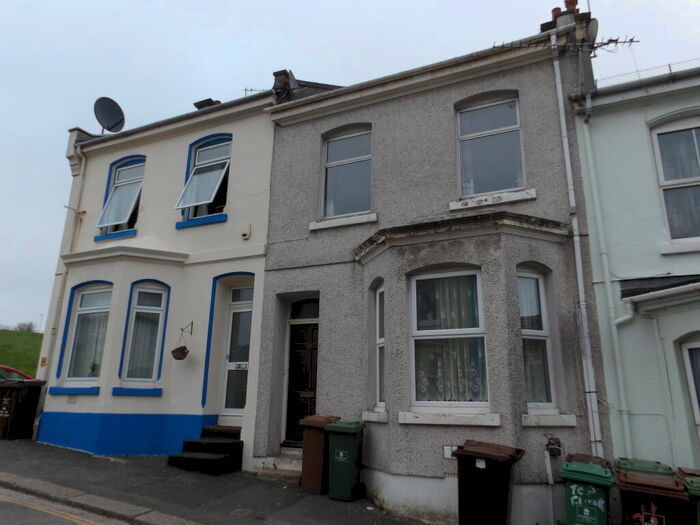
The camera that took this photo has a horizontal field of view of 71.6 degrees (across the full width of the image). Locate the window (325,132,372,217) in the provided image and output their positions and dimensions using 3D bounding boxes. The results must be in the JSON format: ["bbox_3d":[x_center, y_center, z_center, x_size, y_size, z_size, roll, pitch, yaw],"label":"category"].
[{"bbox_3d":[-0.025,-1.592,8.884,0.993,1.540,0.100,-6,-15,25],"label":"window"}]

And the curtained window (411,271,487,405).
[{"bbox_3d":[1.366,1.049,6.793,1.040,1.843,0.100,-6,-15,25],"label":"curtained window"}]

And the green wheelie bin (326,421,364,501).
[{"bbox_3d":[-0.056,2.899,7.187,0.530,1.040,0.470,-6,-15,25],"label":"green wheelie bin"}]

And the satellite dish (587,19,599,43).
[{"bbox_3d":[5.213,-4.945,10.411,0.200,0.590,0.560,-2,-13,10],"label":"satellite dish"}]

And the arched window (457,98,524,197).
[{"bbox_3d":[2.266,-1.821,7.828,0.986,1.526,0.100,-6,-15,25],"label":"arched window"}]

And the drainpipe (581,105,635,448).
[{"bbox_3d":[3.426,0.390,6.391,0.110,5.672,0.160,-6,-15,25],"label":"drainpipe"}]

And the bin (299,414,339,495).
[{"bbox_3d":[-0.450,2.941,7.512,0.530,1.040,0.470,-6,-15,25],"label":"bin"}]

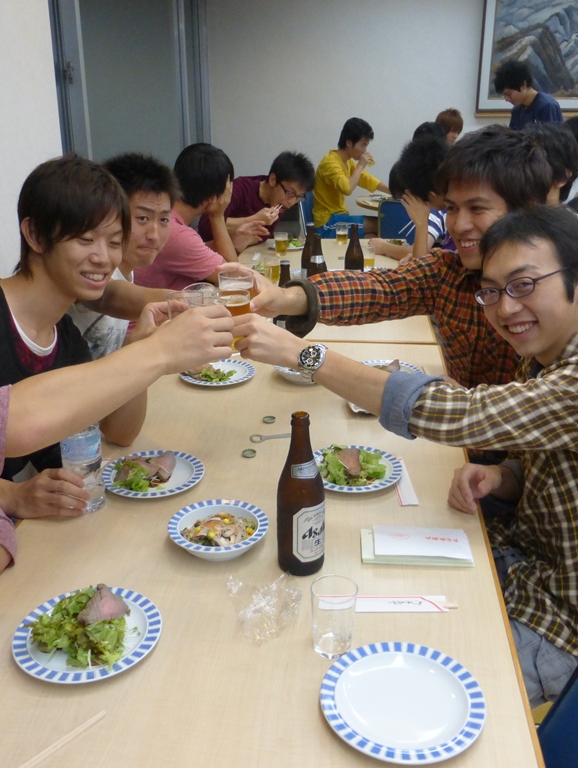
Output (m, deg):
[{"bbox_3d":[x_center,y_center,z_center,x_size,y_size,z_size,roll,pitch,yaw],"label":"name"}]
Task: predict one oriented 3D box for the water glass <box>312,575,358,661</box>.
[{"bbox_3d":[0.065,0.337,1.056,0.066,0.103,0.066,0,21,0],"label":"water glass"}]

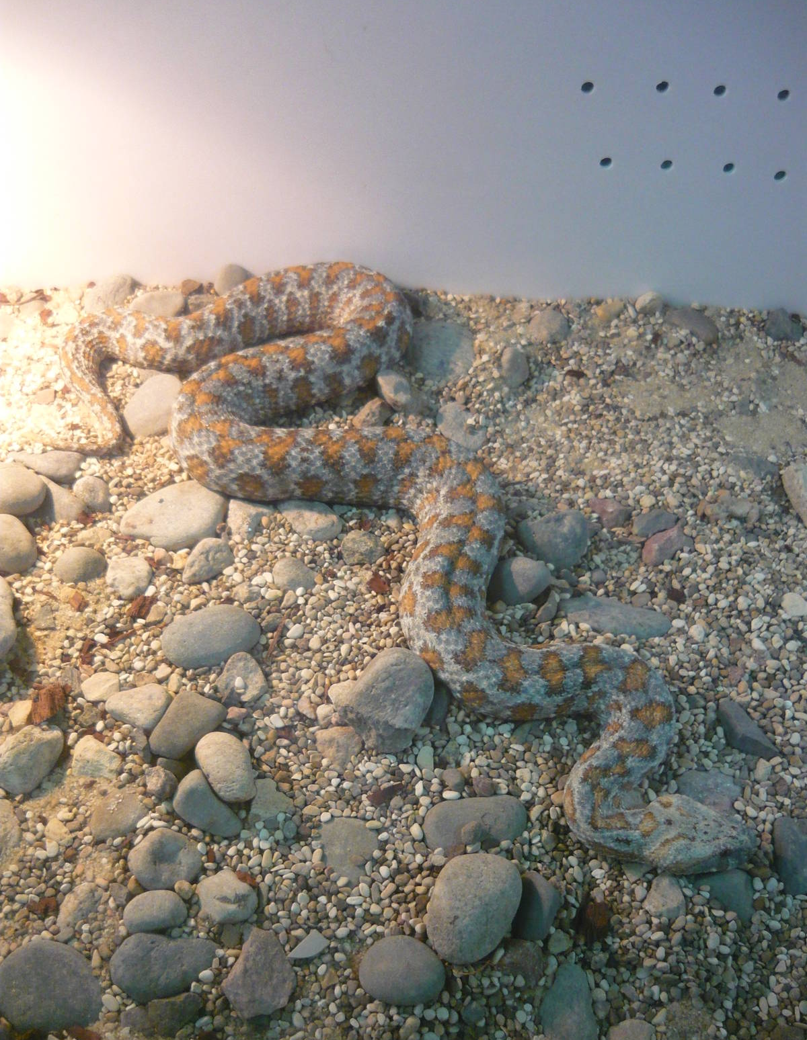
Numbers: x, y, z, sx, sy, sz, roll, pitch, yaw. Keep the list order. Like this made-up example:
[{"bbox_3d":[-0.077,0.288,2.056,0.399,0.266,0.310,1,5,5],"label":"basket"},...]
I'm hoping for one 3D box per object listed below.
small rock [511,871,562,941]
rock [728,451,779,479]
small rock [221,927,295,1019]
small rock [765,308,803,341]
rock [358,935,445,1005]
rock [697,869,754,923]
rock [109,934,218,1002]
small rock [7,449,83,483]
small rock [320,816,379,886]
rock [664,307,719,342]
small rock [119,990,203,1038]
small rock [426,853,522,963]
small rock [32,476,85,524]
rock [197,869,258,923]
[{"bbox_3d":[0.055,0.164,0.438,0.023,0.018,0.031,12,53,9],"label":"small rock"},{"bbox_3d":[0.203,-0.032,0.596,0.029,0.010,0.018,12,53,9],"label":"rock"},{"bbox_3d":[-0.056,0.176,0.398,0.028,0.015,0.035,9,48,7],"label":"small rock"},{"bbox_3d":[0.246,-0.127,0.664,0.024,0.019,0.024,0,52,0],"label":"small rock"},{"bbox_3d":[-0.001,0.184,0.420,0.035,0.019,0.026,4,52,3],"label":"rock"},{"bbox_3d":[0.138,0.162,0.445,0.029,0.010,0.022,24,56,18],"label":"rock"},{"bbox_3d":[-0.098,0.183,0.420,0.043,0.019,0.026,-10,53,-7],"label":"rock"},{"bbox_3d":[-0.207,-0.031,0.592,0.046,0.016,0.024,10,53,7],"label":"small rock"},{"bbox_3d":[-0.024,0.141,0.437,0.026,0.013,0.029,9,48,7],"label":"small rock"},{"bbox_3d":[0.188,-0.127,0.668,0.038,0.015,0.019,29,57,21],"label":"rock"},{"bbox_3d":[-0.092,0.188,0.390,0.031,0.015,0.021,13,49,10],"label":"small rock"},{"bbox_3d":[0.028,0.155,0.408,0.035,0.024,0.043,15,49,12],"label":"small rock"},{"bbox_3d":[-0.189,-0.011,0.560,0.035,0.018,0.032,-17,51,-16],"label":"small rock"},{"bbox_3d":[-0.072,0.153,0.417,0.025,0.016,0.022,-6,48,-7],"label":"rock"}]

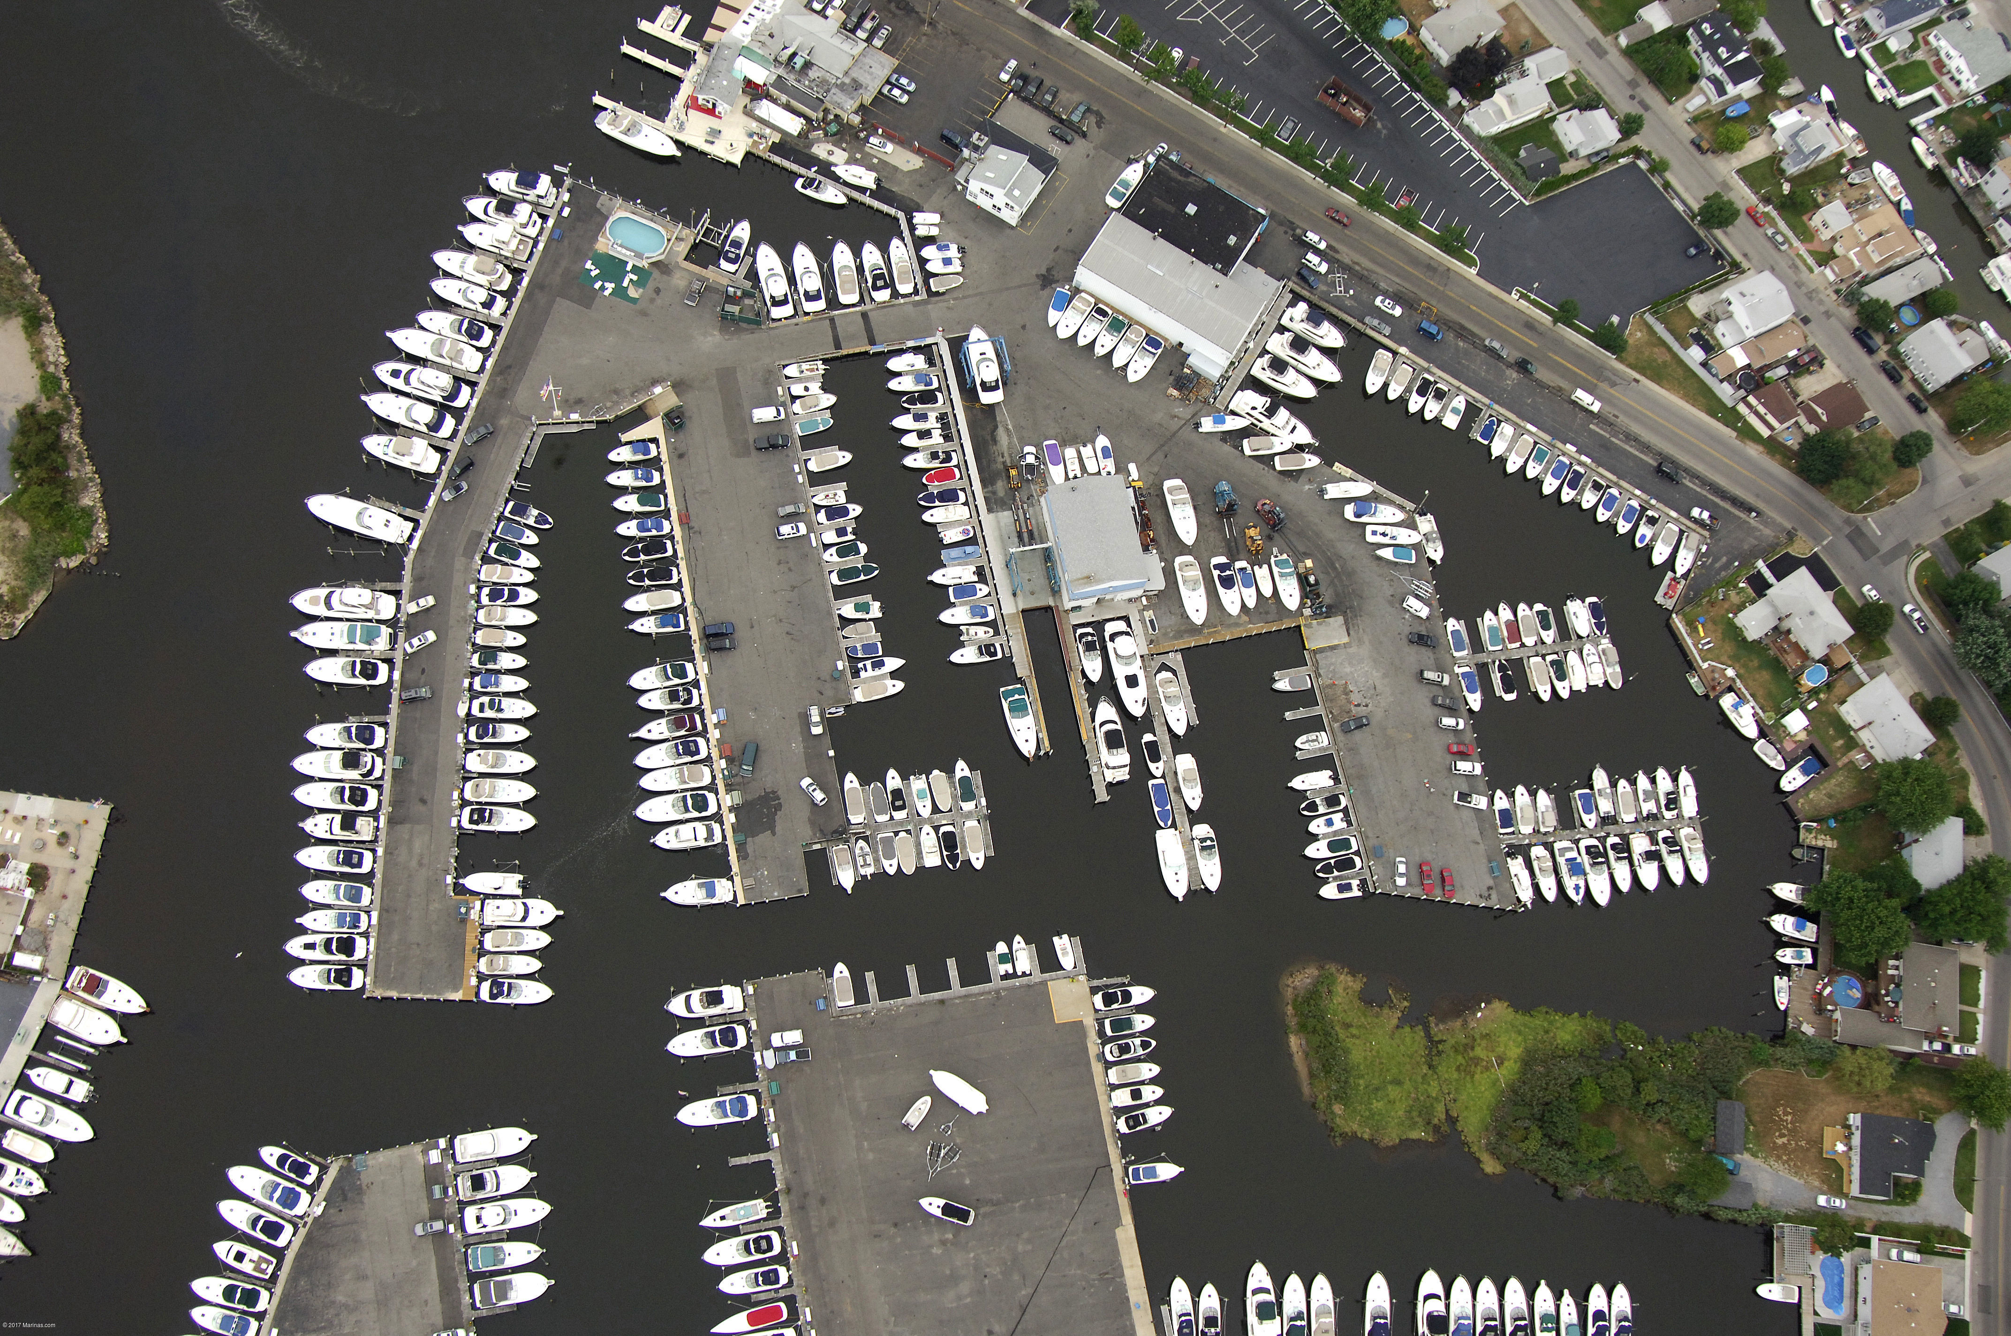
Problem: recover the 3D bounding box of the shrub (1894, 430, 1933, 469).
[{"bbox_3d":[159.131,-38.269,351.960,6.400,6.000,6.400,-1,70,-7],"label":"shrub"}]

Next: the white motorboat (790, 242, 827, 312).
[{"bbox_3d":[-33.545,-66.901,341.267,4.400,4.500,13.150,-11,72,-11],"label":"white motorboat"}]

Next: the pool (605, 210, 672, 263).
[{"bbox_3d":[-62.353,-73.068,340.924,10.073,1.400,7.184,24,69,3],"label":"pool"}]

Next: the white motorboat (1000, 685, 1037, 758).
[{"bbox_3d":[2.430,9.030,328.490,4.240,3.300,12.890,-13,75,-10],"label":"white motorboat"}]

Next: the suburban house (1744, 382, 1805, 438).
[{"bbox_3d":[134.222,-45.628,351.935,7.676,5.600,7.505,-26,75,-15],"label":"suburban house"}]

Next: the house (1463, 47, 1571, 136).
[{"bbox_3d":[95.290,-107.210,371.880,23.380,6.020,9.930,-26,77,-15],"label":"house"}]

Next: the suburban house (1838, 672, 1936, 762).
[{"bbox_3d":[151.100,9.440,344.330,11.130,4.800,14.180,-30,78,-15],"label":"suburban house"}]

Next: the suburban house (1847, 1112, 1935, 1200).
[{"bbox_3d":[142.490,78.590,321.550,12.110,5.000,13.490,11,72,-3],"label":"suburban house"}]

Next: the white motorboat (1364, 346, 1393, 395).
[{"bbox_3d":[65.070,-51.430,350.970,3.110,2.510,9.240,23,70,1],"label":"white motorboat"}]

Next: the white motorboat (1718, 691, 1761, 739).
[{"bbox_3d":[125.580,8.430,342.770,3.940,3.700,8.380,-30,78,-14],"label":"white motorboat"}]

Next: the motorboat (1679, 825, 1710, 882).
[{"bbox_3d":[113.230,30.780,329.200,3.210,2.610,9.540,-6,72,-9],"label":"motorboat"}]

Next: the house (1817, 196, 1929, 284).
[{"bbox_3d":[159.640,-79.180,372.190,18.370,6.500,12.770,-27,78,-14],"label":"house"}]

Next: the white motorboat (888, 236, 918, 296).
[{"bbox_3d":[-17.870,-69.520,346.330,3.410,2.810,11.010,-10,73,-10],"label":"white motorboat"}]

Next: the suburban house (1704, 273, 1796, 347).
[{"bbox_3d":[133.930,-64.660,362.930,15.650,5.020,9.330,-28,77,-15],"label":"suburban house"}]

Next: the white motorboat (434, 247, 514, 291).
[{"bbox_3d":[-90.420,-68.430,341.160,13.950,4.900,3.960,19,72,0],"label":"white motorboat"}]

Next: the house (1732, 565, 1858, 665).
[{"bbox_3d":[136.790,-7.700,347.970,16.510,4.900,14.570,-30,78,-14],"label":"house"}]

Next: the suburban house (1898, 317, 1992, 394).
[{"bbox_3d":[170.820,-57.790,364.250,13.850,7.020,10.430,-30,77,-16],"label":"suburban house"}]

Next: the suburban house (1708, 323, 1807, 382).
[{"bbox_3d":[133.097,-56.022,355.819,18.529,5.300,5.494,-23,74,-14],"label":"suburban house"}]

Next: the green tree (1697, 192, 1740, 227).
[{"bbox_3d":[130.510,-83.340,368.400,7.120,5.820,7.120,2,71,-7],"label":"green tree"}]

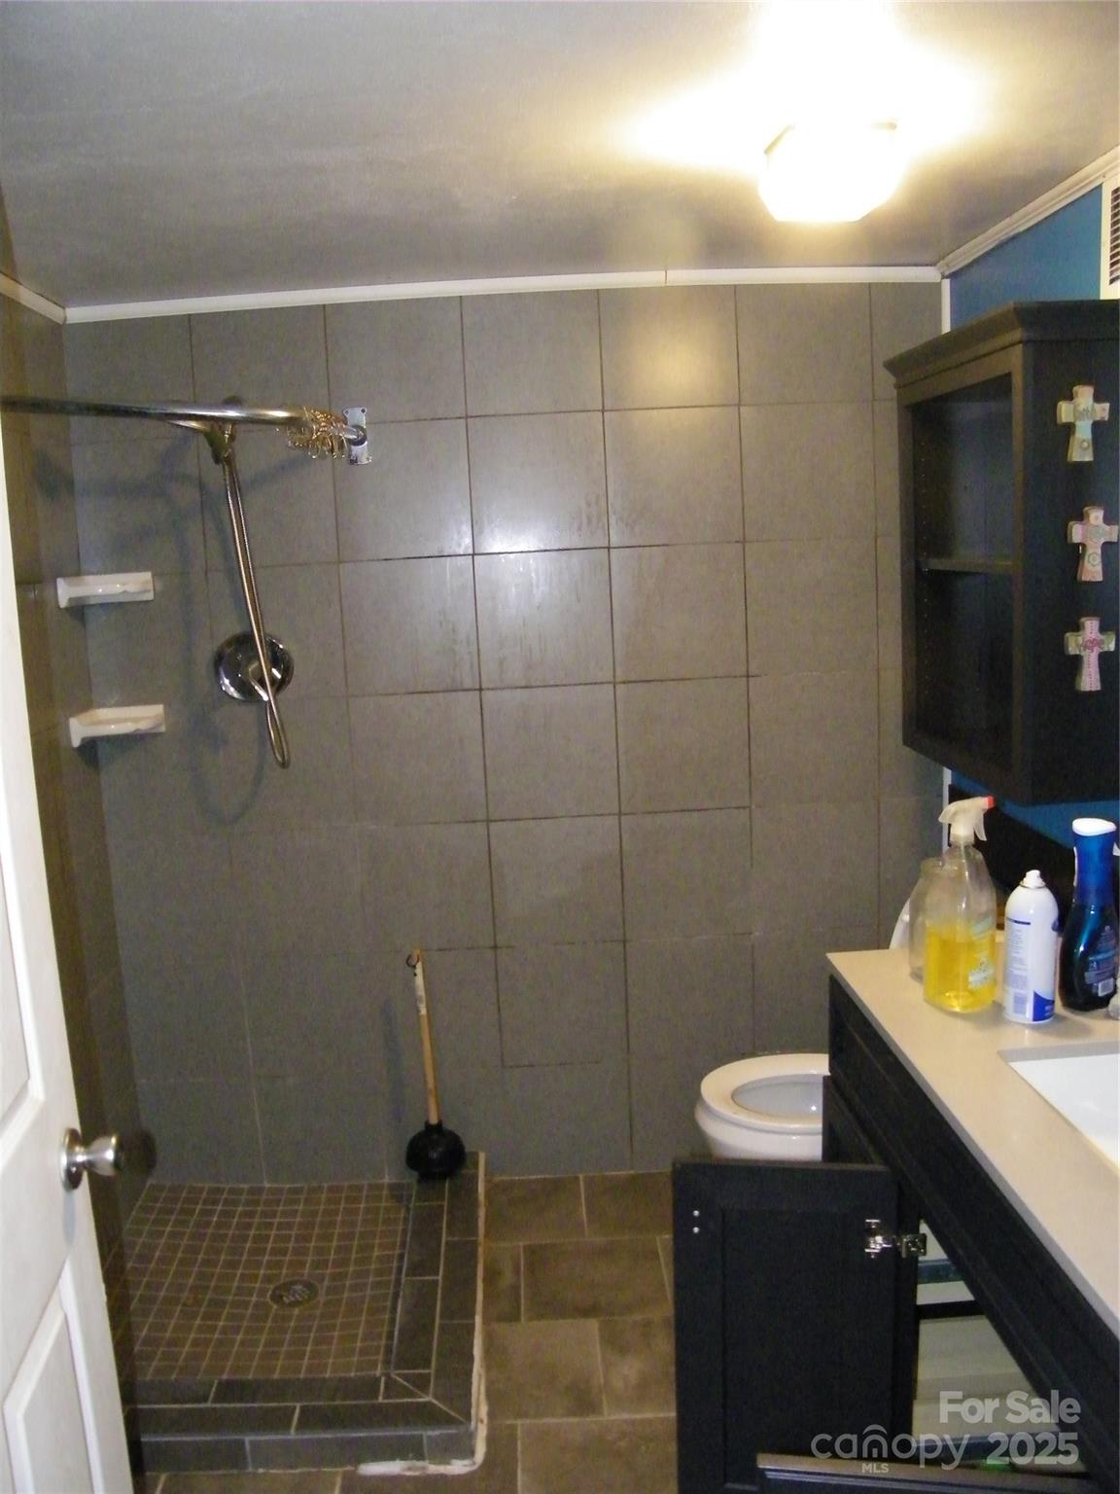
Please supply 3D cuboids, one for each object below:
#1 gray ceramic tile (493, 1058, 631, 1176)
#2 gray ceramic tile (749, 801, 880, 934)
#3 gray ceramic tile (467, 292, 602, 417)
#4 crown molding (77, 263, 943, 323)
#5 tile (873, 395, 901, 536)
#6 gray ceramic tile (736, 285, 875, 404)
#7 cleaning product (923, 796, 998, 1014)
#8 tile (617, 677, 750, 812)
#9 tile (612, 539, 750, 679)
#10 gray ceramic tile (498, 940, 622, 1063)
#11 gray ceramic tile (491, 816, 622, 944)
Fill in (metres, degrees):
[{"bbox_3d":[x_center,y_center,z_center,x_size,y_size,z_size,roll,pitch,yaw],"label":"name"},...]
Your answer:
[{"bbox_3d":[0.022,0.908,2.946,0.303,0.279,0.010,-3,8,-1],"label":"gray ceramic tile"},{"bbox_3d":[0.606,0.285,2.875,0.304,0.304,0.010,-3,8,0],"label":"gray ceramic tile"},{"bbox_3d":[-0.062,-0.875,2.691,0.303,0.260,0.010,-3,8,-1],"label":"gray ceramic tile"},{"bbox_3d":[-0.127,-1.001,2.643,1.925,0.034,0.025,-3,8,0],"label":"crown molding"},{"bbox_3d":[0.783,-0.626,2.719,0.148,0.303,0.012,-3,8,0],"label":"tile"},{"bbox_3d":[0.542,-0.892,2.679,0.303,0.253,0.012,-3,8,0],"label":"gray ceramic tile"},{"bbox_3d":[0.525,0.202,1.587,0.097,0.277,0.086,-1,8,12],"label":"cleaning product"},{"bbox_3d":[0.286,-0.003,2.821,0.303,0.303,0.010,-3,8,-1],"label":"tile"},{"bbox_3d":[0.272,-0.305,2.778,0.303,0.303,0.010,-3,8,-1],"label":"tile"},{"bbox_3d":[0.007,0.620,2.921,0.304,0.304,0.010,-3,8,0],"label":"gray ceramic tile"},{"bbox_3d":[-0.007,0.317,2.859,0.303,0.303,0.012,-3,8,0],"label":"gray ceramic tile"}]

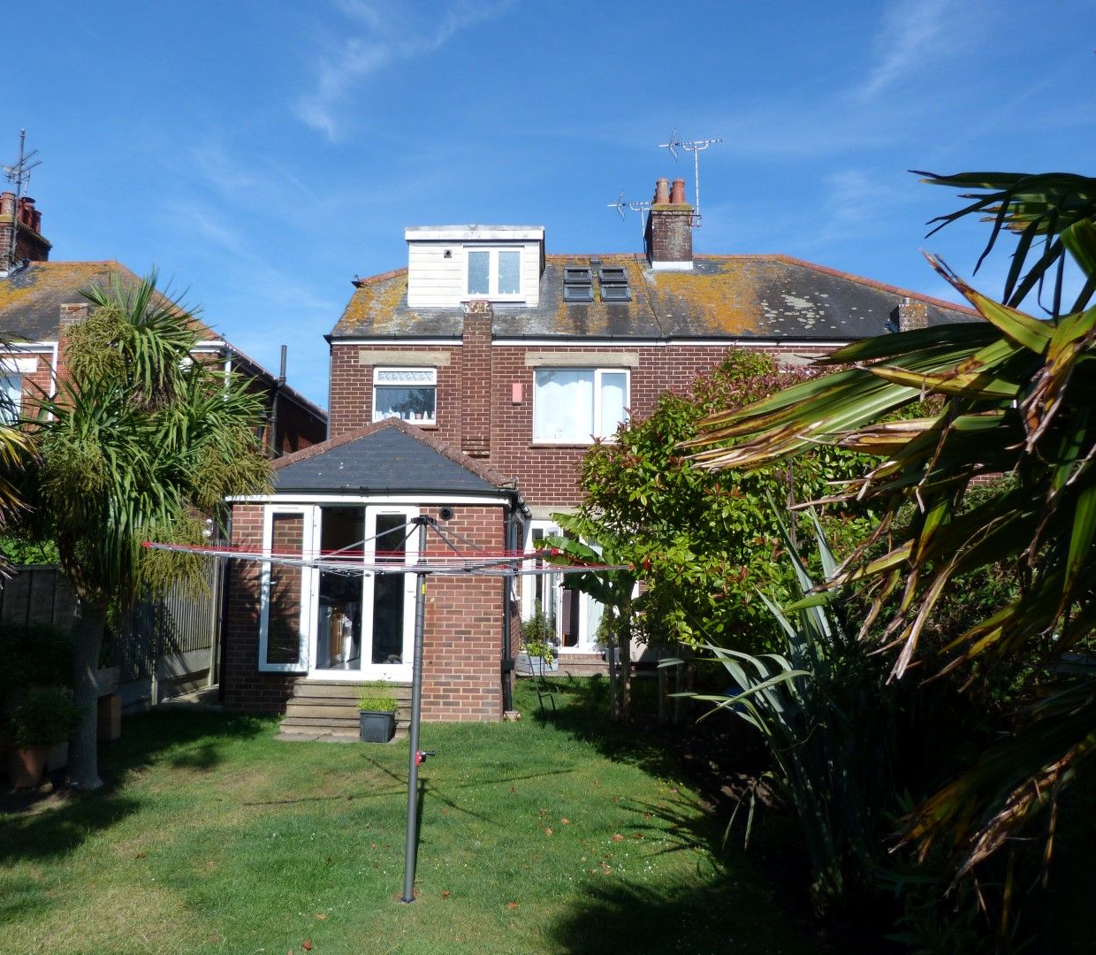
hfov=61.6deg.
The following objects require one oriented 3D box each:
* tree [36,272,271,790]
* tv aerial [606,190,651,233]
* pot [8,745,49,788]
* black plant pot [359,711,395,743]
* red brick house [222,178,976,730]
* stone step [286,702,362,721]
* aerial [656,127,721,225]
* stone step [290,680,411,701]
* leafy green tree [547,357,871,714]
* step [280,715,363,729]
[{"bbox_3d":[-3.280,0.377,7.540,1.994,4.216,1.840,0,-6,2],"label":"tree"},{"bbox_3d":[1.832,-5.693,19.731,1.150,1.031,0.450,-1,-6,14],"label":"tv aerial"},{"bbox_3d":[-4.173,2.293,7.381,0.327,0.312,0.320,1,-6,0],"label":"pot"},{"bbox_3d":[-1.731,2.516,9.380,0.345,0.288,0.330,0,-6,8],"label":"black plant pot"},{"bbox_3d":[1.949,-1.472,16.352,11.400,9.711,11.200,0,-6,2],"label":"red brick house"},{"bbox_3d":[-2.145,2.549,10.148,1.386,0.150,0.420,0,-6,2],"label":"stone step"},{"bbox_3d":[2.915,-6.107,18.721,1.298,2.093,0.450,-1,-6,14],"label":"aerial"},{"bbox_3d":[-2.184,2.445,10.562,1.364,0.145,0.400,0,-6,2],"label":"stone step"},{"bbox_3d":[1.913,0.653,10.919,3.703,4.399,3.200,0,-6,2],"label":"leafy green tree"},{"bbox_3d":[-2.099,2.634,9.741,1.379,0.115,0.410,0,-6,2],"label":"step"}]

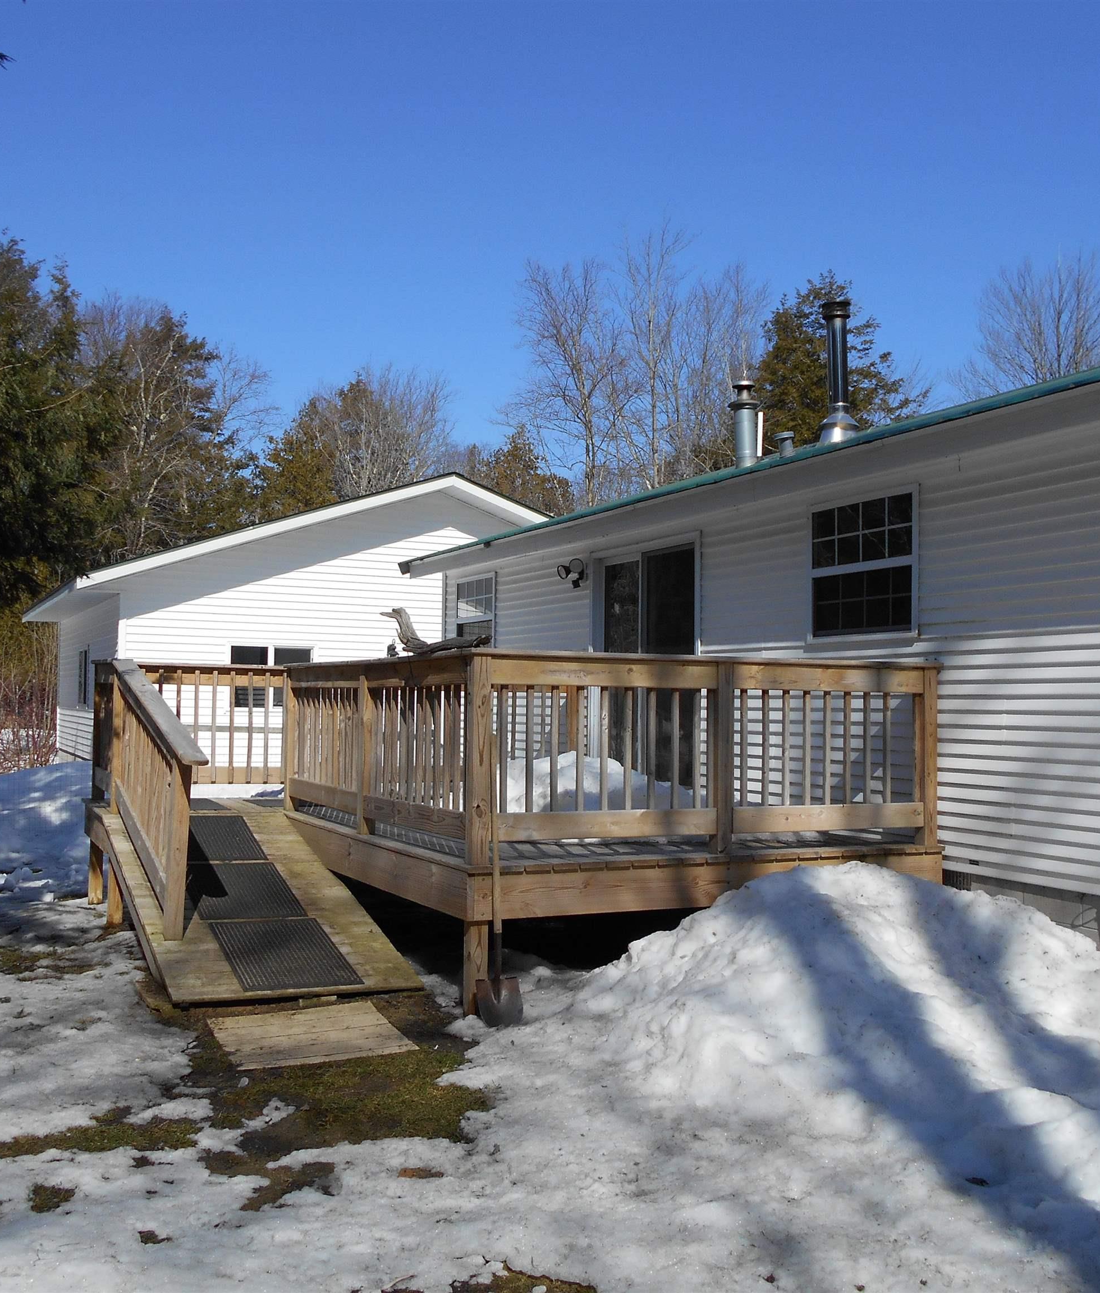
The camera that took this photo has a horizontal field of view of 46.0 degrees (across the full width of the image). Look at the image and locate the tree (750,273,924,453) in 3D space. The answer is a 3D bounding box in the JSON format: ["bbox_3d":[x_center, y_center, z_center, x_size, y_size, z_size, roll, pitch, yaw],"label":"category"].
[{"bbox_3d":[6.115,-2.578,27.243,4.300,10.732,4.300,2,-3,-27],"label":"tree"}]

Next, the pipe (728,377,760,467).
[{"bbox_3d":[1.900,-2.163,12.600,0.308,0.860,0.308,1,-3,0],"label":"pipe"}]

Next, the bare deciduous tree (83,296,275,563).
[{"bbox_3d":[-9.253,-2.949,31.726,5.000,11.457,5.000,2,-3,-27],"label":"bare deciduous tree"}]

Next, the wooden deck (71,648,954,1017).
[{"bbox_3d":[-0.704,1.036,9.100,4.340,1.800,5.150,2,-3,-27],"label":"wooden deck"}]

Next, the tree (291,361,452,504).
[{"bbox_3d":[-5.003,-2.409,35.740,4.800,10.885,4.800,2,-3,-27],"label":"tree"}]

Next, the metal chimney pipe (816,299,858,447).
[{"bbox_3d":[2.776,-2.654,12.500,0.363,1.421,0.363,1,-3,0],"label":"metal chimney pipe"}]

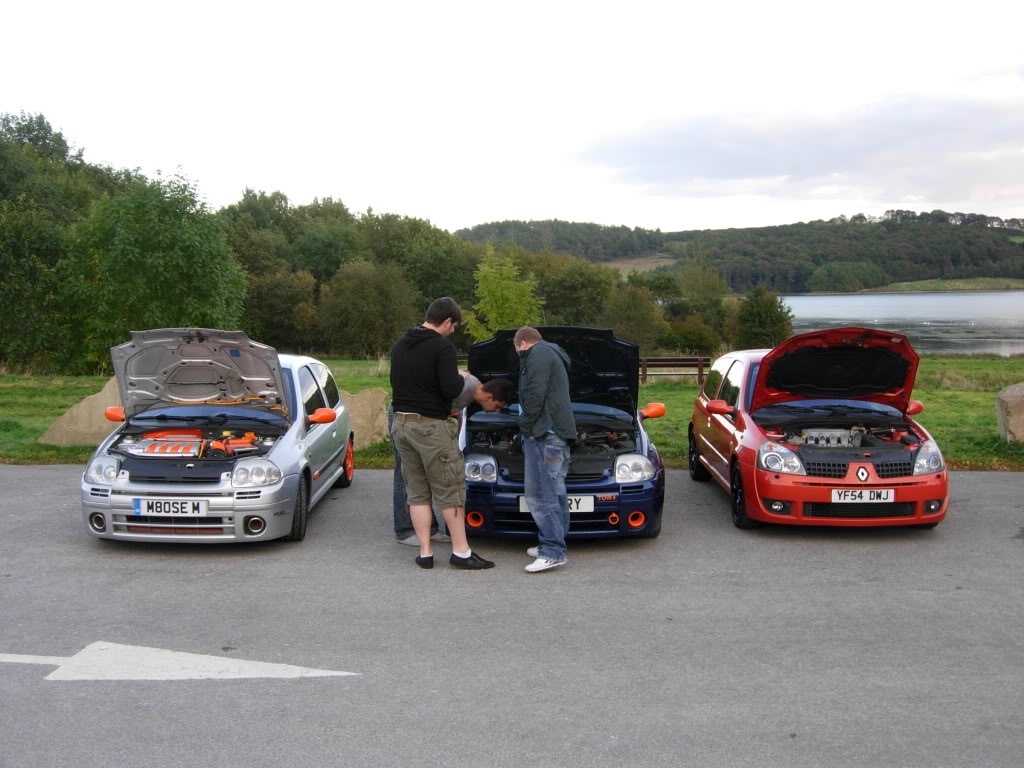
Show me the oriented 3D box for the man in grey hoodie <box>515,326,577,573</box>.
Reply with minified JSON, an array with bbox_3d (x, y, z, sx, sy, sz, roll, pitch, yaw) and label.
[{"bbox_3d":[0.232,0.426,7.335,0.380,1.640,0.480,1,4,20],"label":"man in grey hoodie"}]

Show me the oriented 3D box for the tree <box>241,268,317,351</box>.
[{"bbox_3d":[-9.867,-3.106,45.000,3.212,3.550,3.051,0,4,0],"label":"tree"}]

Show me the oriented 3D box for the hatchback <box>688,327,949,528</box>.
[{"bbox_3d":[2.643,0.290,9.696,1.750,1.600,3.800,0,4,1],"label":"hatchback"}]

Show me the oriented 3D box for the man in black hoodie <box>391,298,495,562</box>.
[{"bbox_3d":[-0.472,0.331,7.294,0.560,1.840,0.460,3,5,40],"label":"man in black hoodie"}]

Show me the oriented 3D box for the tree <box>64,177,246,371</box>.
[{"bbox_3d":[-11.047,-3.393,33.000,5.640,6.074,5.358,0,4,0],"label":"tree"}]

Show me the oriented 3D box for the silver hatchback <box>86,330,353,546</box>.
[{"bbox_3d":[-2.395,0.341,9.261,1.750,1.600,3.800,0,4,-1],"label":"silver hatchback"}]

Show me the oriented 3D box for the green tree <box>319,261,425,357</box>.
[{"bbox_3d":[-5.714,-3.029,43.000,4.199,3.917,3.989,0,4,0],"label":"green tree"}]

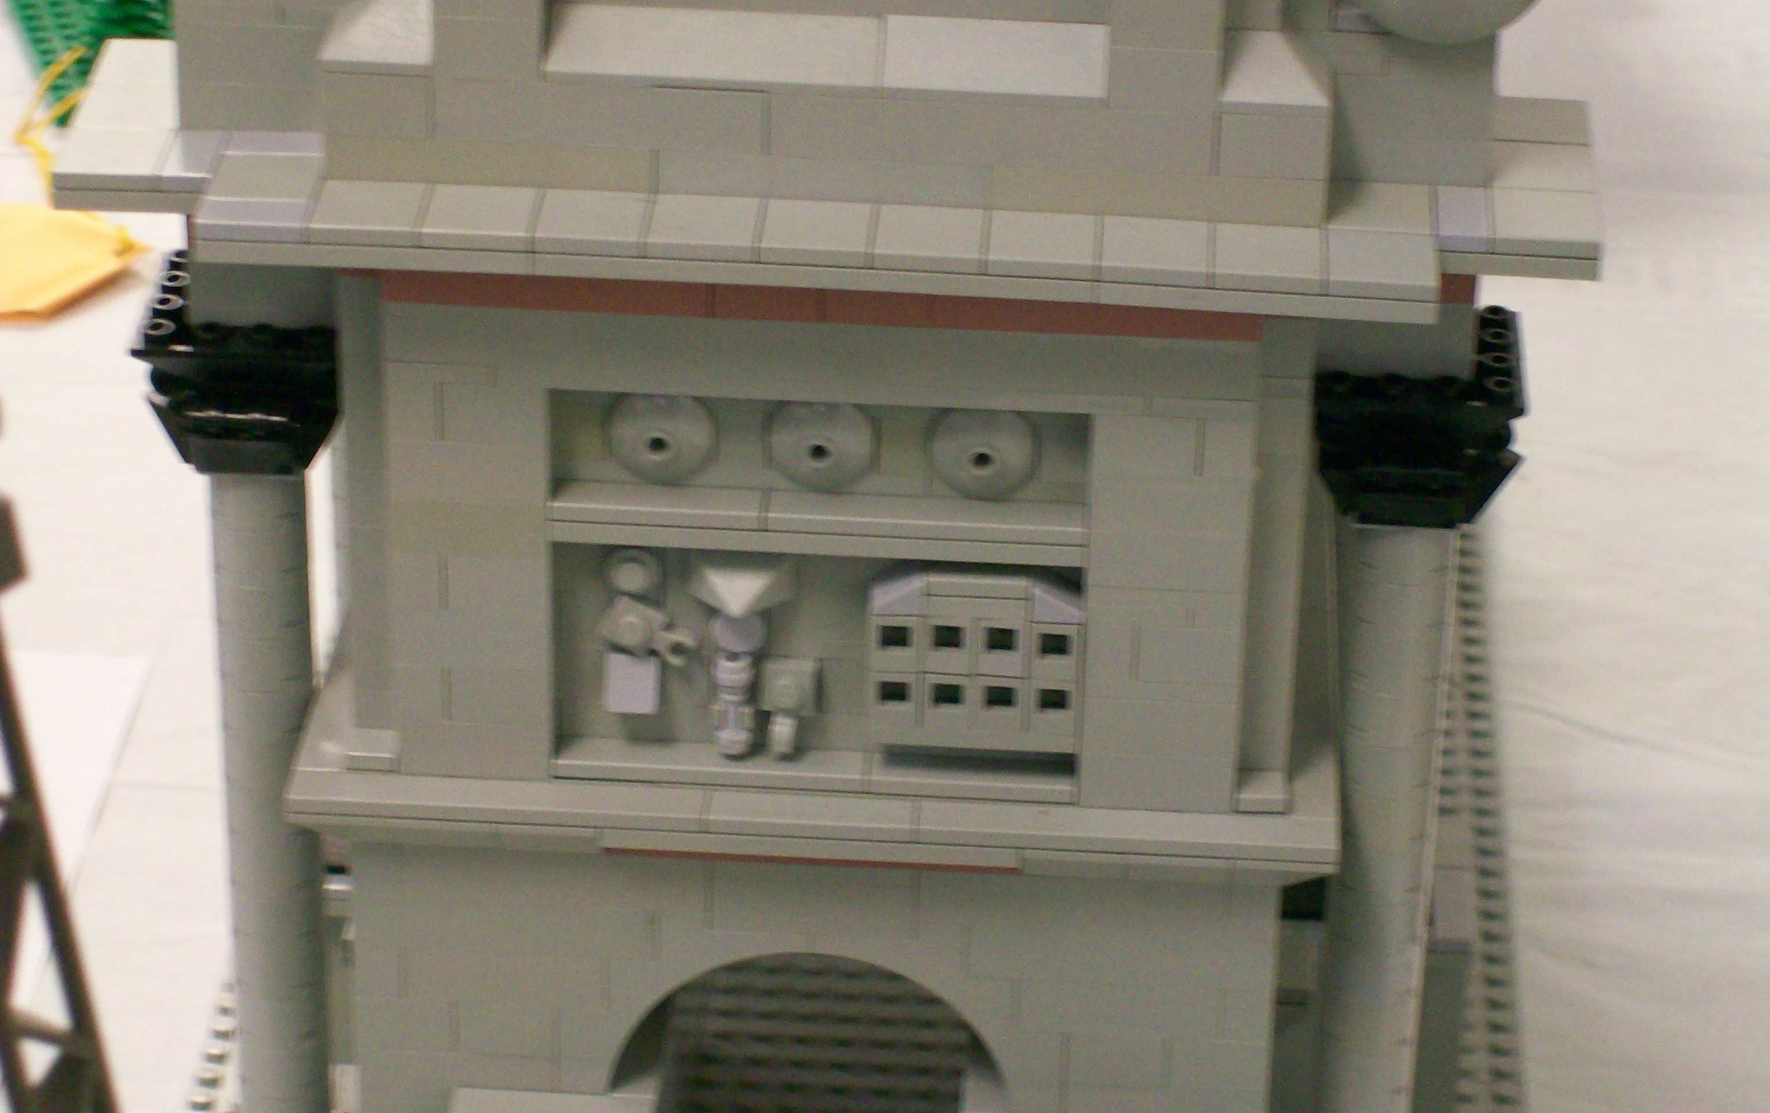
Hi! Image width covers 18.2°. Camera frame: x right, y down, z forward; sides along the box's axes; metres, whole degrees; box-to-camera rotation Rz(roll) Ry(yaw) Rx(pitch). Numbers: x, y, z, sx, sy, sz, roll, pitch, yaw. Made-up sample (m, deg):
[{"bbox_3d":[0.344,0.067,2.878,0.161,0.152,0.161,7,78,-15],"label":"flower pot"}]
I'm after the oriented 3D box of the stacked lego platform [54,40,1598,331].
[{"bbox_3d":[-0.008,-0.058,0.812,0.224,0.006,0.072,3,28,2],"label":"stacked lego platform"}]

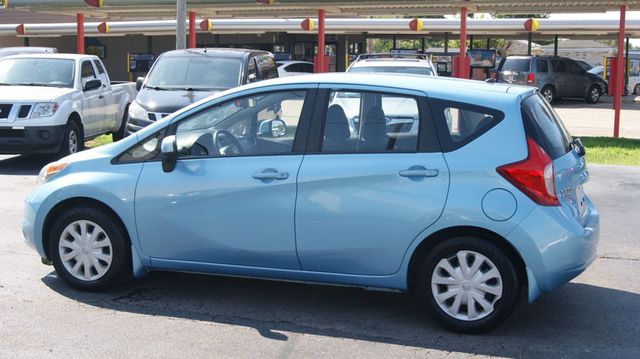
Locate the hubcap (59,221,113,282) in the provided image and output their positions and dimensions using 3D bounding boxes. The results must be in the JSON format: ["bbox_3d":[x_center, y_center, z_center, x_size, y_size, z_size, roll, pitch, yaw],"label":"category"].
[{"bbox_3d":[-1.594,0.485,6.016,0.410,0.410,0.060,3,8,19],"label":"hubcap"}]

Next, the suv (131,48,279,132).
[{"bbox_3d":[-1.805,-1.263,14.924,1.750,1.870,4.700,1,7,5],"label":"suv"}]

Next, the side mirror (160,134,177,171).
[{"bbox_3d":[-0.967,-0.160,5.640,0.110,0.220,0.180,1,7,1],"label":"side mirror"}]

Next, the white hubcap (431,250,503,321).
[{"bbox_3d":[0.860,0.616,5.126,0.415,0.415,0.060,3,8,20],"label":"white hubcap"}]

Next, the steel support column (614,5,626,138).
[{"bbox_3d":[6.463,-2.327,19.000,0.115,2.858,0.115,4,8,28],"label":"steel support column"}]

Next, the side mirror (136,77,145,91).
[{"bbox_3d":[-3.121,-1.668,15.400,0.220,0.240,0.150,1,7,3],"label":"side mirror"}]

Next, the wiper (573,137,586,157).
[{"bbox_3d":[1.691,-0.210,5.773,0.090,0.110,0.330,3,8,19],"label":"wiper"}]

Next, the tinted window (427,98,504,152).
[{"bbox_3d":[0.856,-0.319,5.220,0.440,0.320,0.060,2,-12,13],"label":"tinted window"}]

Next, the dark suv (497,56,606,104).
[{"bbox_3d":[8.830,-3.710,33.000,4.440,1.730,1.810,-4,9,-35],"label":"dark suv"}]

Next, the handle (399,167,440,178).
[{"bbox_3d":[0.578,-0.034,5.143,0.240,0.047,0.055,3,8,19],"label":"handle"}]

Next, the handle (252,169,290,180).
[{"bbox_3d":[-0.303,-0.019,5.452,0.240,0.050,0.055,3,8,19],"label":"handle"}]

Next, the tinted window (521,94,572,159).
[{"bbox_3d":[1.498,-0.372,5.639,0.140,0.430,1.120,-24,-2,21],"label":"tinted window"}]

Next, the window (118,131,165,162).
[{"bbox_3d":[-1.176,-0.229,5.860,0.350,0.235,0.070,2,-11,25],"label":"window"}]

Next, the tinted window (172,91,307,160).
[{"bbox_3d":[-0.529,-0.368,5.654,0.880,0.460,0.080,3,-10,21],"label":"tinted window"}]

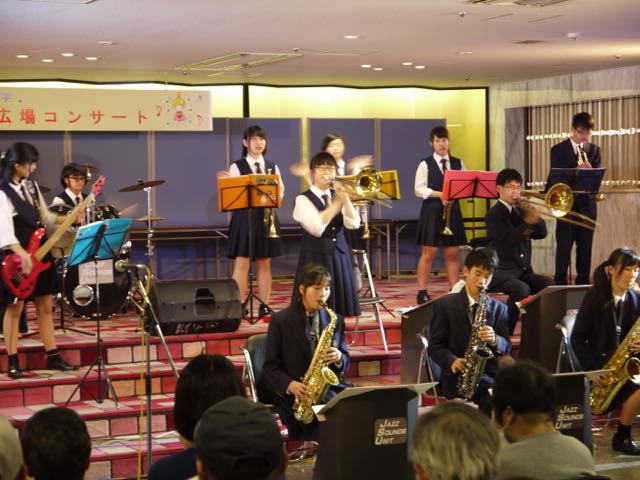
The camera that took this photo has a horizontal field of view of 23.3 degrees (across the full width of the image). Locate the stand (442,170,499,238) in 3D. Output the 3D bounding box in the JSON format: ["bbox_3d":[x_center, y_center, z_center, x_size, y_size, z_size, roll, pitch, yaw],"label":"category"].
[{"bbox_3d":[1.350,-0.001,13.566,0.520,1.200,0.450,-1,2,-18],"label":"stand"}]

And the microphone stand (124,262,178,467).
[{"bbox_3d":[-0.928,0.773,8.500,0.460,1.300,0.440,-1,2,-10],"label":"microphone stand"}]

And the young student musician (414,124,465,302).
[{"bbox_3d":[1.080,-0.217,13.800,0.480,1.580,0.350,-1,2,-15],"label":"young student musician"}]

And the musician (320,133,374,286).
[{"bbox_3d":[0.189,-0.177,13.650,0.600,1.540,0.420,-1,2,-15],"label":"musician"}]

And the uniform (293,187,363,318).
[{"bbox_3d":[0.046,0.087,10.900,0.450,0.910,0.380,-2,2,-33],"label":"uniform"}]

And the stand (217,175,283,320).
[{"bbox_3d":[-0.564,0.056,12.766,0.520,1.190,0.460,-1,2,-9],"label":"stand"}]

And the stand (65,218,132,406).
[{"bbox_3d":[-1.419,0.463,9.950,0.450,1.200,0.360,-2,2,-28],"label":"stand"}]

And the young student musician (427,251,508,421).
[{"bbox_3d":[1.003,0.718,9.280,0.500,1.310,0.700,-2,2,-30],"label":"young student musician"}]

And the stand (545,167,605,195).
[{"bbox_3d":[2.303,-0.051,14.050,0.530,1.190,0.420,-2,2,-24],"label":"stand"}]

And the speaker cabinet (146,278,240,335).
[{"bbox_3d":[-0.970,0.498,11.707,0.670,0.390,0.400,-2,2,-30],"label":"speaker cabinet"}]

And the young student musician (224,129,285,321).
[{"bbox_3d":[-0.549,-0.172,13.309,0.500,1.610,0.380,-1,2,-9],"label":"young student musician"}]

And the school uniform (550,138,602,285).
[{"bbox_3d":[2.387,-0.221,14.450,0.500,1.420,0.380,-2,2,-18],"label":"school uniform"}]

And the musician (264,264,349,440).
[{"bbox_3d":[-0.050,0.766,9.150,0.480,1.240,0.700,-2,2,-30],"label":"musician"}]

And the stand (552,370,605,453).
[{"bbox_3d":[1.340,1.054,8.800,0.520,0.640,0.380,-2,2,-25],"label":"stand"}]

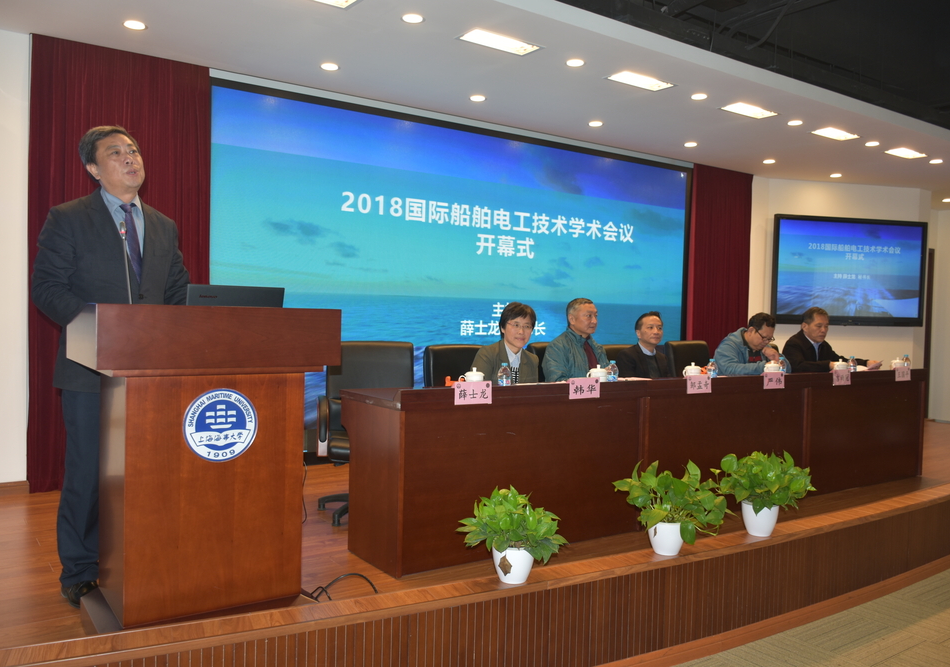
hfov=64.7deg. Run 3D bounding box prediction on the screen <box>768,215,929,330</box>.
[{"bbox_3d":[4.280,-0.700,8.600,1.997,1.215,0.100,1,1,-12],"label":"screen"}]

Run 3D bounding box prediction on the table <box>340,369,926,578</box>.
[{"bbox_3d":[1.293,0.616,4.447,4.246,0.769,0.586,0,2,-34],"label":"table"}]

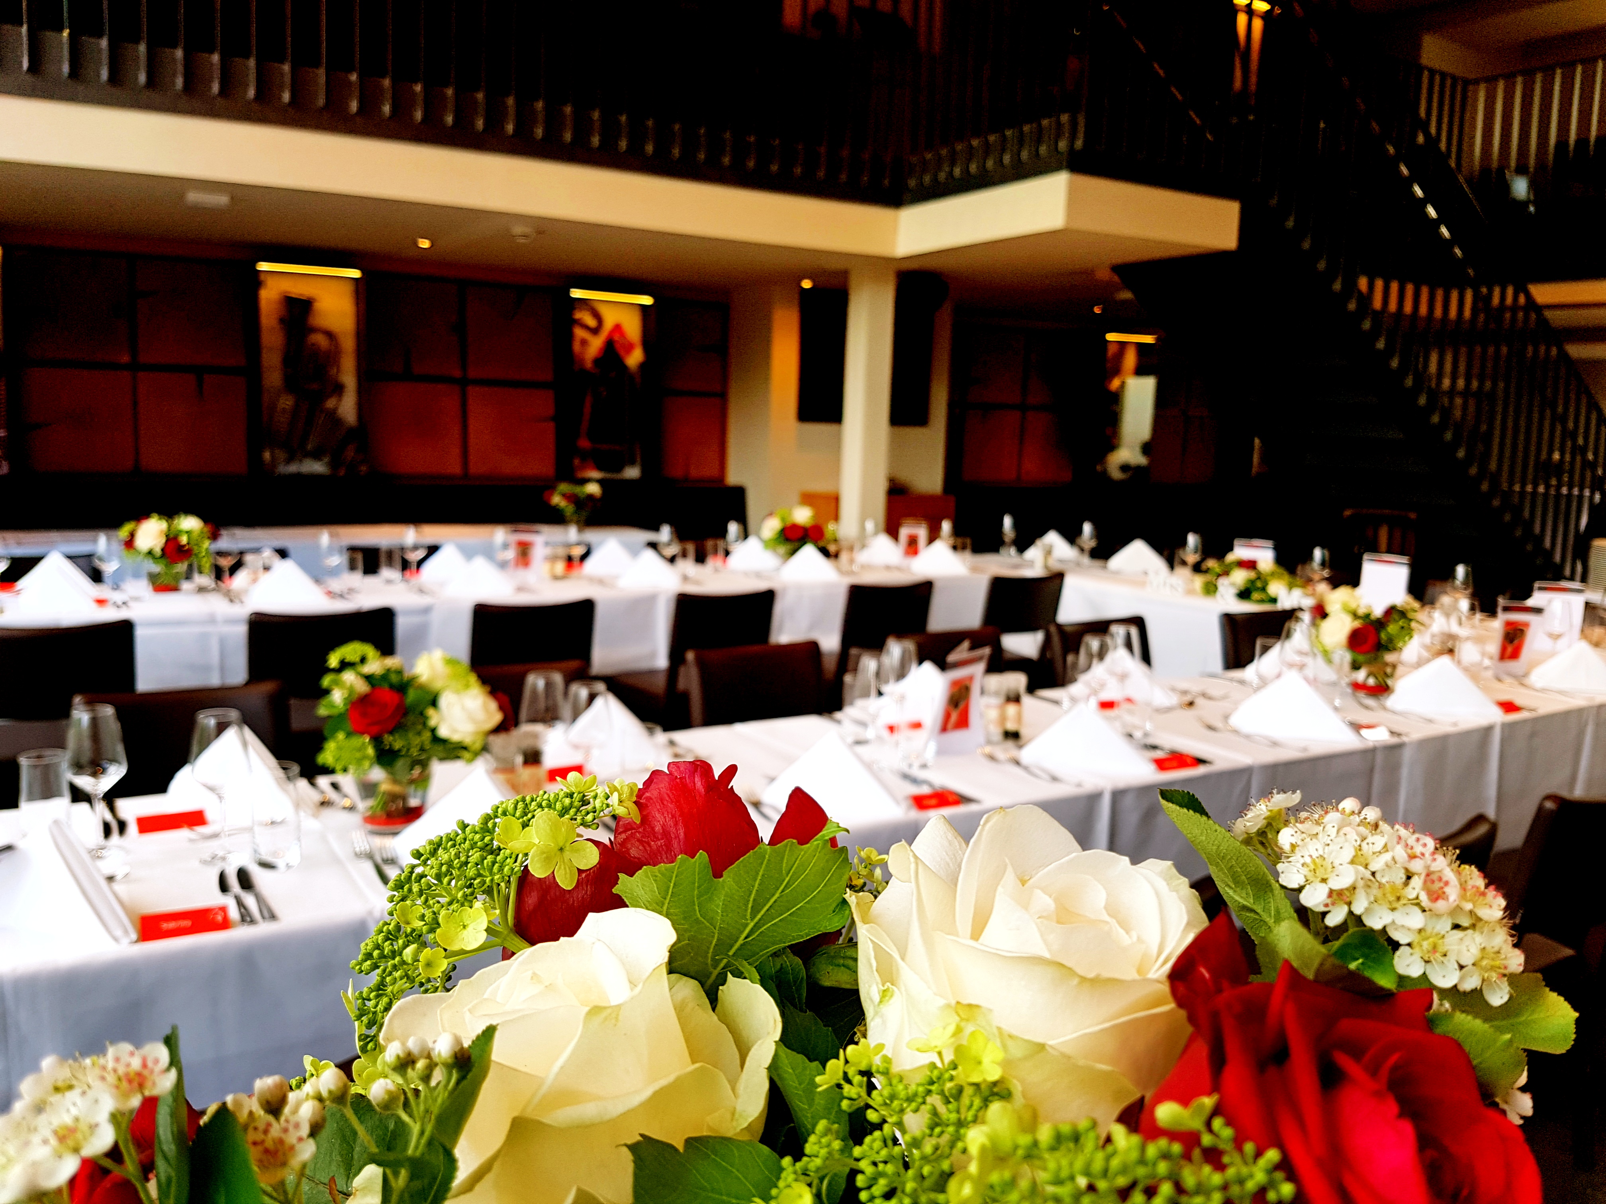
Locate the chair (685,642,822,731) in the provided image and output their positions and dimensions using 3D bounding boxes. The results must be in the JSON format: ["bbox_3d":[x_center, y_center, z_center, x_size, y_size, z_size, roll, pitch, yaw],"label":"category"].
[{"bbox_3d":[-0.035,0.563,3.249,0.430,0.830,0.520,-3,10,-29],"label":"chair"}]

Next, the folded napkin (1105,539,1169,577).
[{"bbox_3d":[1.668,-0.217,5.995,0.285,0.145,0.185,3,9,8],"label":"folded napkin"}]

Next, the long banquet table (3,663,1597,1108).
[{"bbox_3d":[0.570,0.678,2.886,4.599,0.755,0.752,-3,10,-29],"label":"long banquet table"}]

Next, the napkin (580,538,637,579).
[{"bbox_3d":[-0.874,-0.204,5.403,0.285,0.145,0.185,5,9,21],"label":"napkin"}]

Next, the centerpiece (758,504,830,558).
[{"bbox_3d":[-0.040,-0.300,5.673,0.320,0.300,0.320,2,9,0],"label":"centerpiece"}]

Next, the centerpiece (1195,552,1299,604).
[{"bbox_3d":[1.943,-0.107,5.230,0.250,0.160,0.420,-3,10,-29],"label":"centerpiece"}]

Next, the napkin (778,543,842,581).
[{"bbox_3d":[0.040,-0.179,5.341,0.255,0.147,0.150,-3,10,-29],"label":"napkin"}]

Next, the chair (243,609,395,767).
[{"bbox_3d":[-1.603,0.395,3.991,0.430,0.830,0.520,-3,10,-29],"label":"chair"}]

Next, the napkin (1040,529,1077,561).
[{"bbox_3d":[1.325,-0.301,6.373,0.150,0.147,0.255,-3,10,-29],"label":"napkin"}]

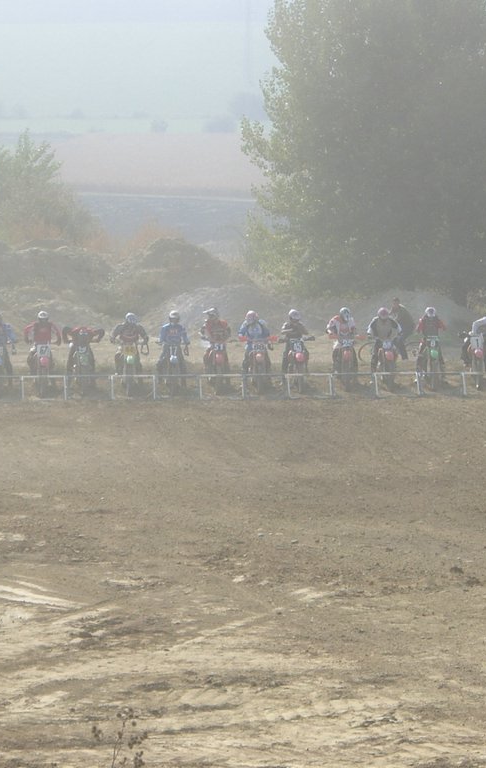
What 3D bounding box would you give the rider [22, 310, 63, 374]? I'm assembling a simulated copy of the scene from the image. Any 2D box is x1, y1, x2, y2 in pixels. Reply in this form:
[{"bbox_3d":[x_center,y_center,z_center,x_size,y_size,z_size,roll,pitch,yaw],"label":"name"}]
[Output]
[{"bbox_3d":[-4.582,-0.815,77.457,0.860,1.686,0.800,0,6,-4],"label":"rider"}]

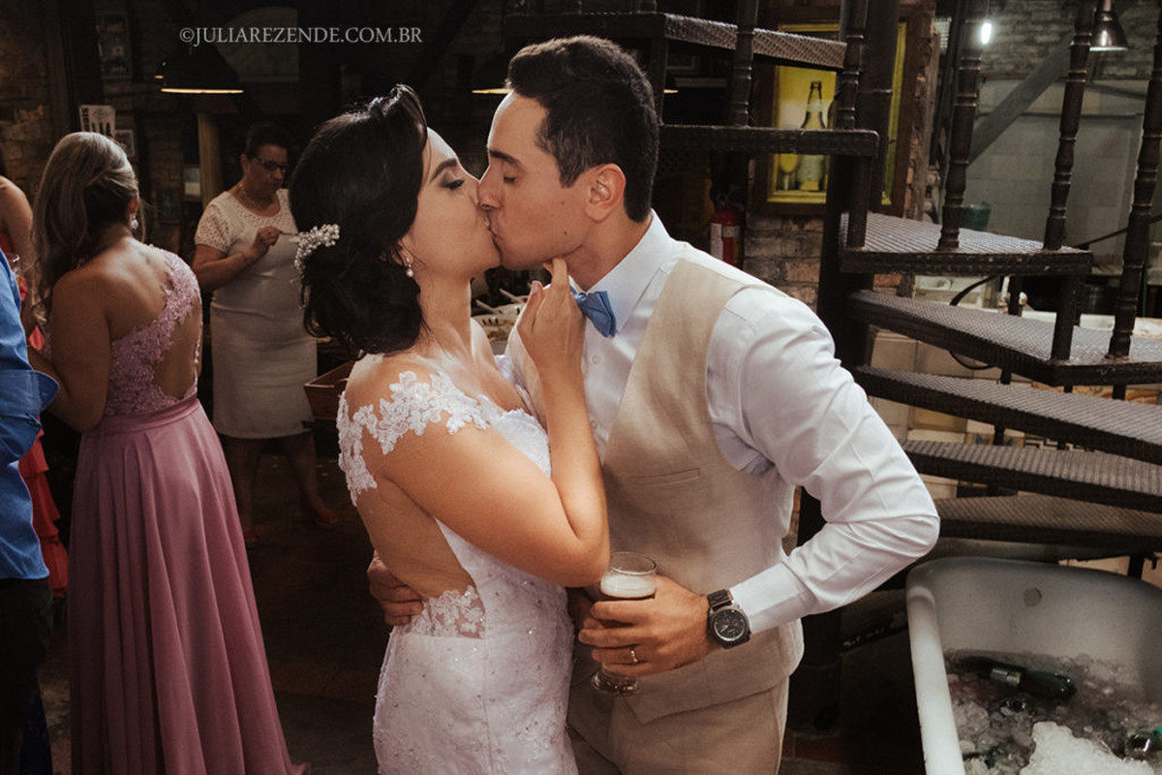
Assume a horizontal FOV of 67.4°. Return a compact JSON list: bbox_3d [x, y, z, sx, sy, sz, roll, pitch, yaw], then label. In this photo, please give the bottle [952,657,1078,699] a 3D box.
[{"bbox_3d":[1.014,0.695,2.084,0.300,0.085,0.085,3,13,20],"label":"bottle"}]

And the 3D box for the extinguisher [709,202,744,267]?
[{"bbox_3d":[0.586,-0.531,3.553,0.150,0.470,0.145,2,13,7],"label":"extinguisher"}]

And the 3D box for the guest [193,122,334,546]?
[{"bbox_3d":[-1.255,-0.196,3.470,0.420,1.640,0.500,13,18,43],"label":"guest"}]

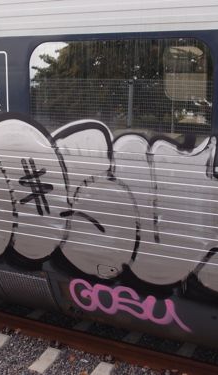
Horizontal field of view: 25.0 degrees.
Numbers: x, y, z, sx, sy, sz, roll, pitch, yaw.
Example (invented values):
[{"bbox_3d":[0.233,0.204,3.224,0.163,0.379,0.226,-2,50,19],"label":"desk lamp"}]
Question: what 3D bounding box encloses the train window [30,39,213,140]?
[{"bbox_3d":[0.042,-0.627,3.363,1.371,0.737,0.050,6,14,24],"label":"train window"}]

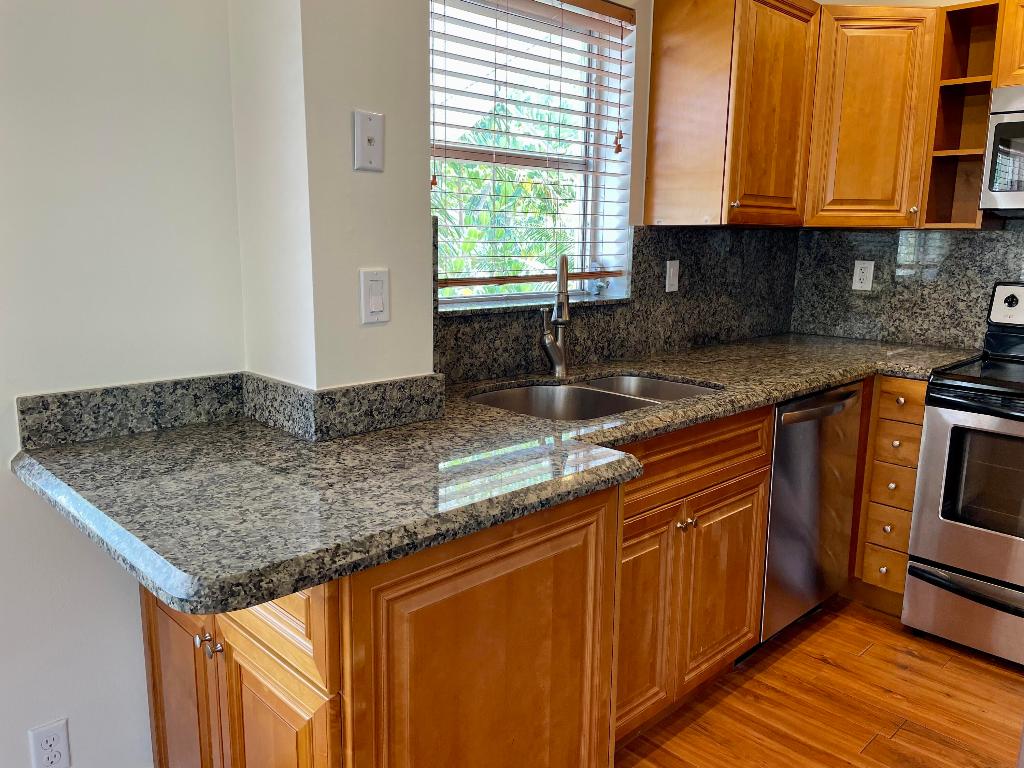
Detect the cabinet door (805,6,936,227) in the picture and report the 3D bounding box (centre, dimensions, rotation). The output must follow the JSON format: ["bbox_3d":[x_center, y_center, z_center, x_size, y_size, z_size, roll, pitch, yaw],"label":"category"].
[{"bbox_3d":[1.280,-0.946,2.763,0.408,0.747,0.024,0,10,0],"label":"cabinet door"}]

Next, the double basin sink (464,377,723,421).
[{"bbox_3d":[0.216,0.139,2.120,0.750,0.205,0.470,-9,14,-44],"label":"double basin sink"}]

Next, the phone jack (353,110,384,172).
[{"bbox_3d":[-0.280,-0.479,1.524,0.070,0.114,0.010,-9,14,-44],"label":"phone jack"}]

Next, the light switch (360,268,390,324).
[{"bbox_3d":[-0.280,-0.181,1.581,0.070,0.114,0.010,-9,14,-44],"label":"light switch"}]

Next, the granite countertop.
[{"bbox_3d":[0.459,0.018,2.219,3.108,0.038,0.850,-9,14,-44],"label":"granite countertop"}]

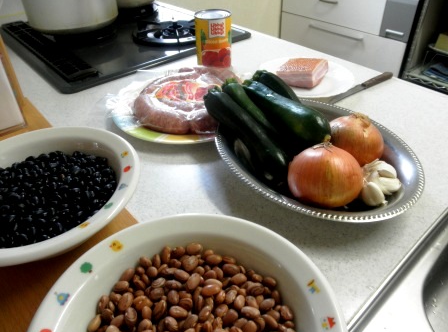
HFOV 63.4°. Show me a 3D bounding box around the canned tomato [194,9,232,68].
[{"bbox_3d":[-0.021,-0.285,0.813,0.076,0.111,0.076,-1,39,1],"label":"canned tomato"}]

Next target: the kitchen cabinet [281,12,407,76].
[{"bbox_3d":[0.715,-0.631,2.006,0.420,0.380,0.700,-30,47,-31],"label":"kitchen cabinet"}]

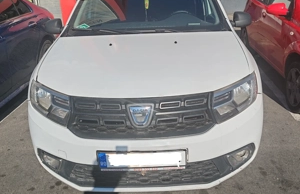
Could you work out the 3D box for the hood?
[{"bbox_3d":[-0.046,-0.260,2.260,1.500,0.260,1.000,-1,21,2],"label":"hood"}]

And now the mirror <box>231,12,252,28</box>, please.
[{"bbox_3d":[0.870,-0.738,2.972,0.200,0.145,0.130,-1,21,2],"label":"mirror"}]

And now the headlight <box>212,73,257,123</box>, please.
[{"bbox_3d":[0.571,-0.003,2.005,0.370,0.240,0.360,-1,21,2],"label":"headlight"}]

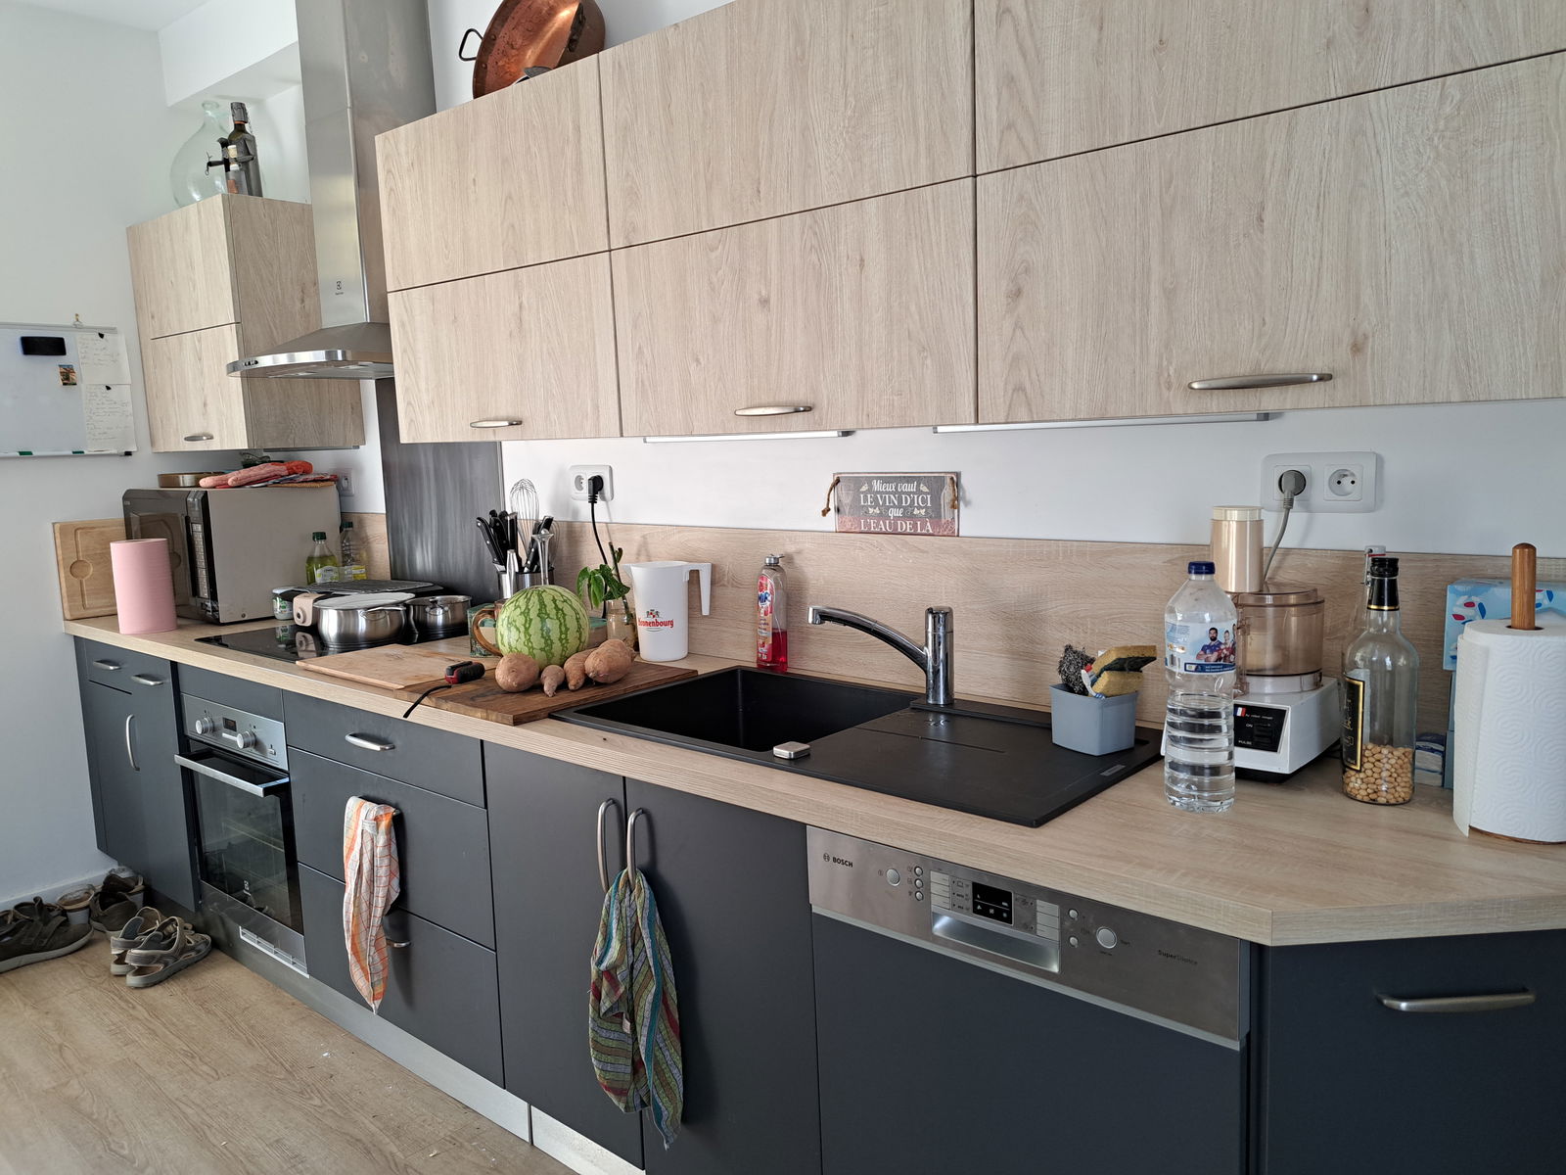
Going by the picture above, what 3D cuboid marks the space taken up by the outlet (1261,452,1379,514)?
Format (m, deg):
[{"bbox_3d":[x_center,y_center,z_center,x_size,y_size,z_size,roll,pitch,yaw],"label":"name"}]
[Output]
[{"bbox_3d":[0.813,-0.160,1.651,0.161,0.088,0.016,5,10,40],"label":"outlet"}]

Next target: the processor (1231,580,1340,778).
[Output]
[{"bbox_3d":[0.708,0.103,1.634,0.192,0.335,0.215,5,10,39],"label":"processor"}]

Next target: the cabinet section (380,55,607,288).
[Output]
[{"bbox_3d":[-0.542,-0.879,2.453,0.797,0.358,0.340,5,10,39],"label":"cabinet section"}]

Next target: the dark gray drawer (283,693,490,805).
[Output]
[{"bbox_3d":[-0.885,0.337,2.364,0.800,0.148,0.037,5,10,39],"label":"dark gray drawer"}]

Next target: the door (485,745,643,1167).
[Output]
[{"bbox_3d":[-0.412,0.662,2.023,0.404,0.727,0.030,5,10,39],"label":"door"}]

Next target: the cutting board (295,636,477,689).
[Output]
[{"bbox_3d":[-0.874,0.181,2.482,0.502,0.015,0.254,4,10,41],"label":"cutting board"}]

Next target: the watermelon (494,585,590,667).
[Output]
[{"bbox_3d":[-0.536,0.085,2.435,0.206,0.182,0.206,-2,8,0],"label":"watermelon"}]

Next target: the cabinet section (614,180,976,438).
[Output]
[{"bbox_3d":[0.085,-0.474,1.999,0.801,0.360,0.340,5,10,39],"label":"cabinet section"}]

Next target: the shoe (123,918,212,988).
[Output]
[{"bbox_3d":[-1.749,1.030,3.098,0.100,0.107,0.262,2,9,27],"label":"shoe"}]

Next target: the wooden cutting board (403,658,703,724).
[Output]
[{"bbox_3d":[-0.501,0.201,2.324,0.415,0.021,0.487,5,10,40],"label":"wooden cutting board"}]

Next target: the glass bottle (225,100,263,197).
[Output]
[{"bbox_3d":[-1.576,-1.254,3.162,0.085,0.300,0.085,5,10,39],"label":"glass bottle"}]

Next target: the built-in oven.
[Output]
[{"bbox_3d":[-1.244,0.570,2.994,0.595,0.600,0.580,5,10,40],"label":"built-in oven"}]

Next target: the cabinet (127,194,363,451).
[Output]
[{"bbox_3d":[-1.715,-0.802,3.466,0.685,0.714,0.369,5,10,39],"label":"cabinet"}]

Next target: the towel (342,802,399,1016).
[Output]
[{"bbox_3d":[-0.893,0.703,2.378,0.140,0.506,0.060,5,10,39],"label":"towel"}]

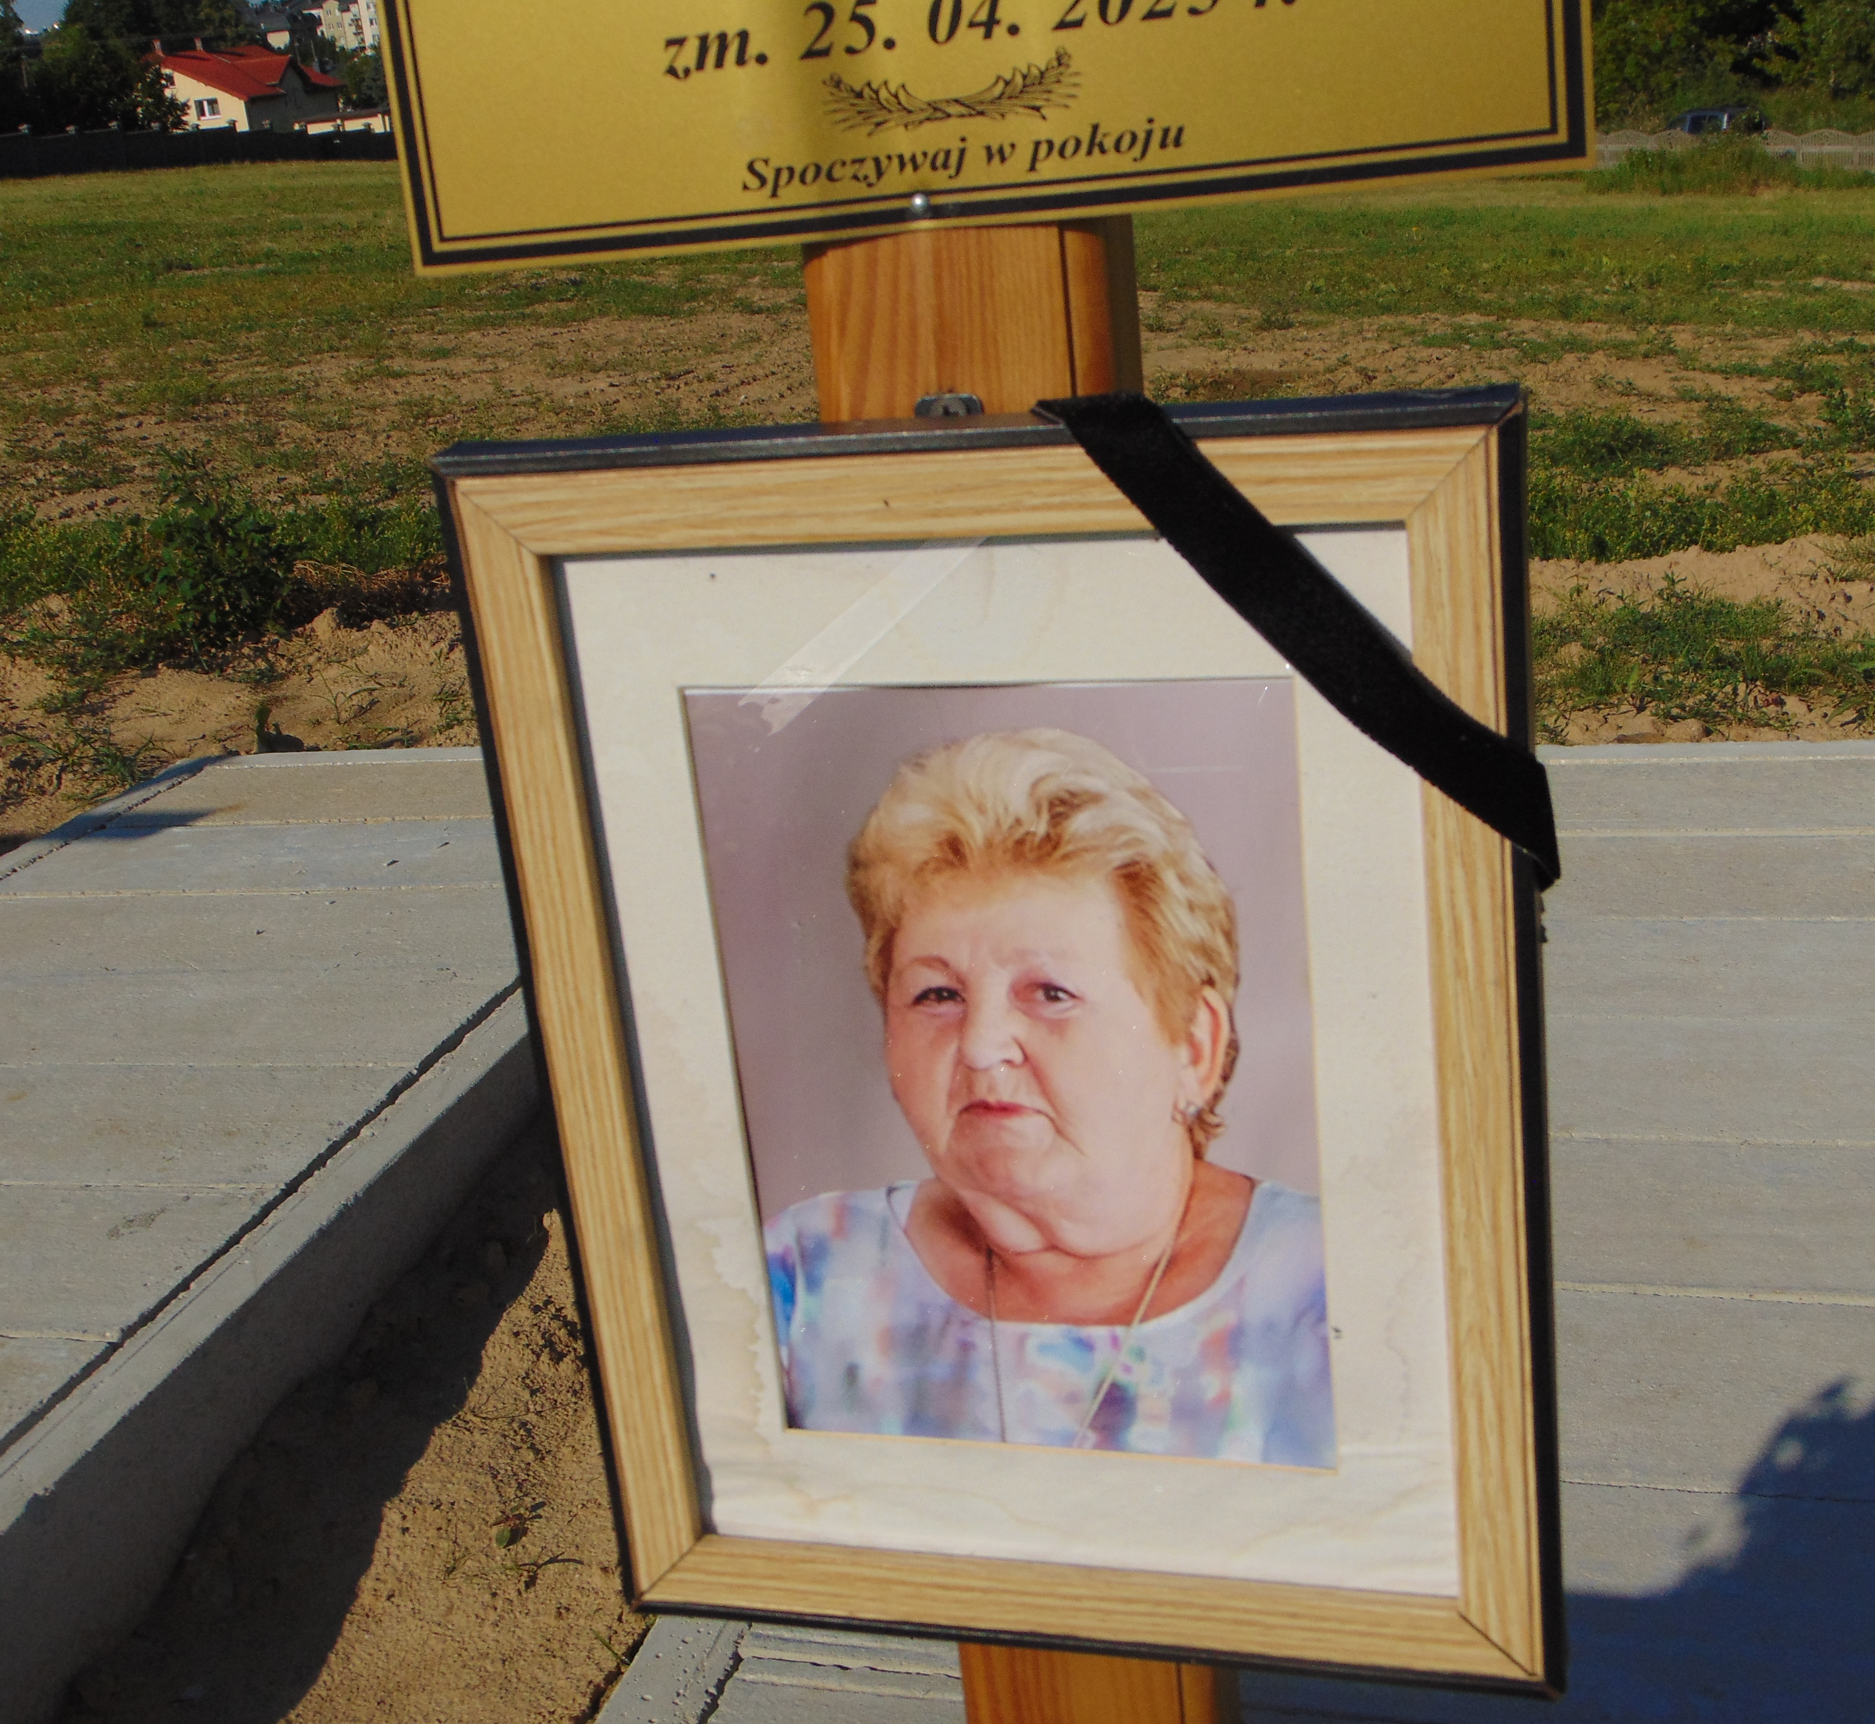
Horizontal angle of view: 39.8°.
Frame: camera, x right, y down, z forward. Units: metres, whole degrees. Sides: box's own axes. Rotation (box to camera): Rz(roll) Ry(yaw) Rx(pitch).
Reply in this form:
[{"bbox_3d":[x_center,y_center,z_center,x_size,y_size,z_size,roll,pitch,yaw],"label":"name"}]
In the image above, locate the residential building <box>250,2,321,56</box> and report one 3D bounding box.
[{"bbox_3d":[-71.640,-90.810,285.000,9.500,8.000,9.000,-7,17,1],"label":"residential building"}]

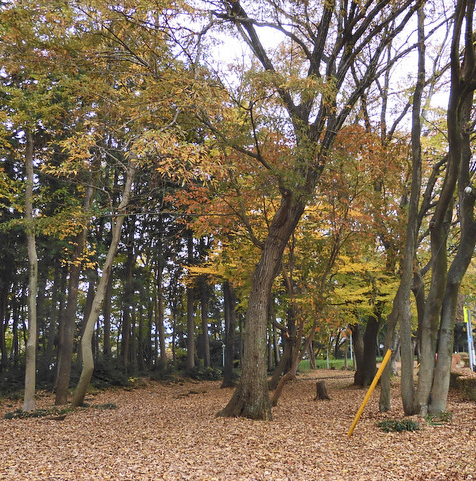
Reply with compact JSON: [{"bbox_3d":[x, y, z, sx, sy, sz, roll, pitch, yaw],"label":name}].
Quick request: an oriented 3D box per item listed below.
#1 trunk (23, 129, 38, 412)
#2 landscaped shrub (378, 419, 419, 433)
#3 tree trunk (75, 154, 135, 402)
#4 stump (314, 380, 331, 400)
[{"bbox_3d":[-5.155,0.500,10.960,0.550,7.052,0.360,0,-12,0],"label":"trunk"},{"bbox_3d":[2.936,3.355,8.157,0.850,0.230,0.650,0,-12,0],"label":"landscaped shrub"},{"bbox_3d":[-3.507,0.954,11.799,1.150,6.547,0.500,0,-12,0],"label":"tree trunk"},{"bbox_3d":[2.327,4.153,12.300,0.430,0.502,0.420,0,-12,0],"label":"stump"}]

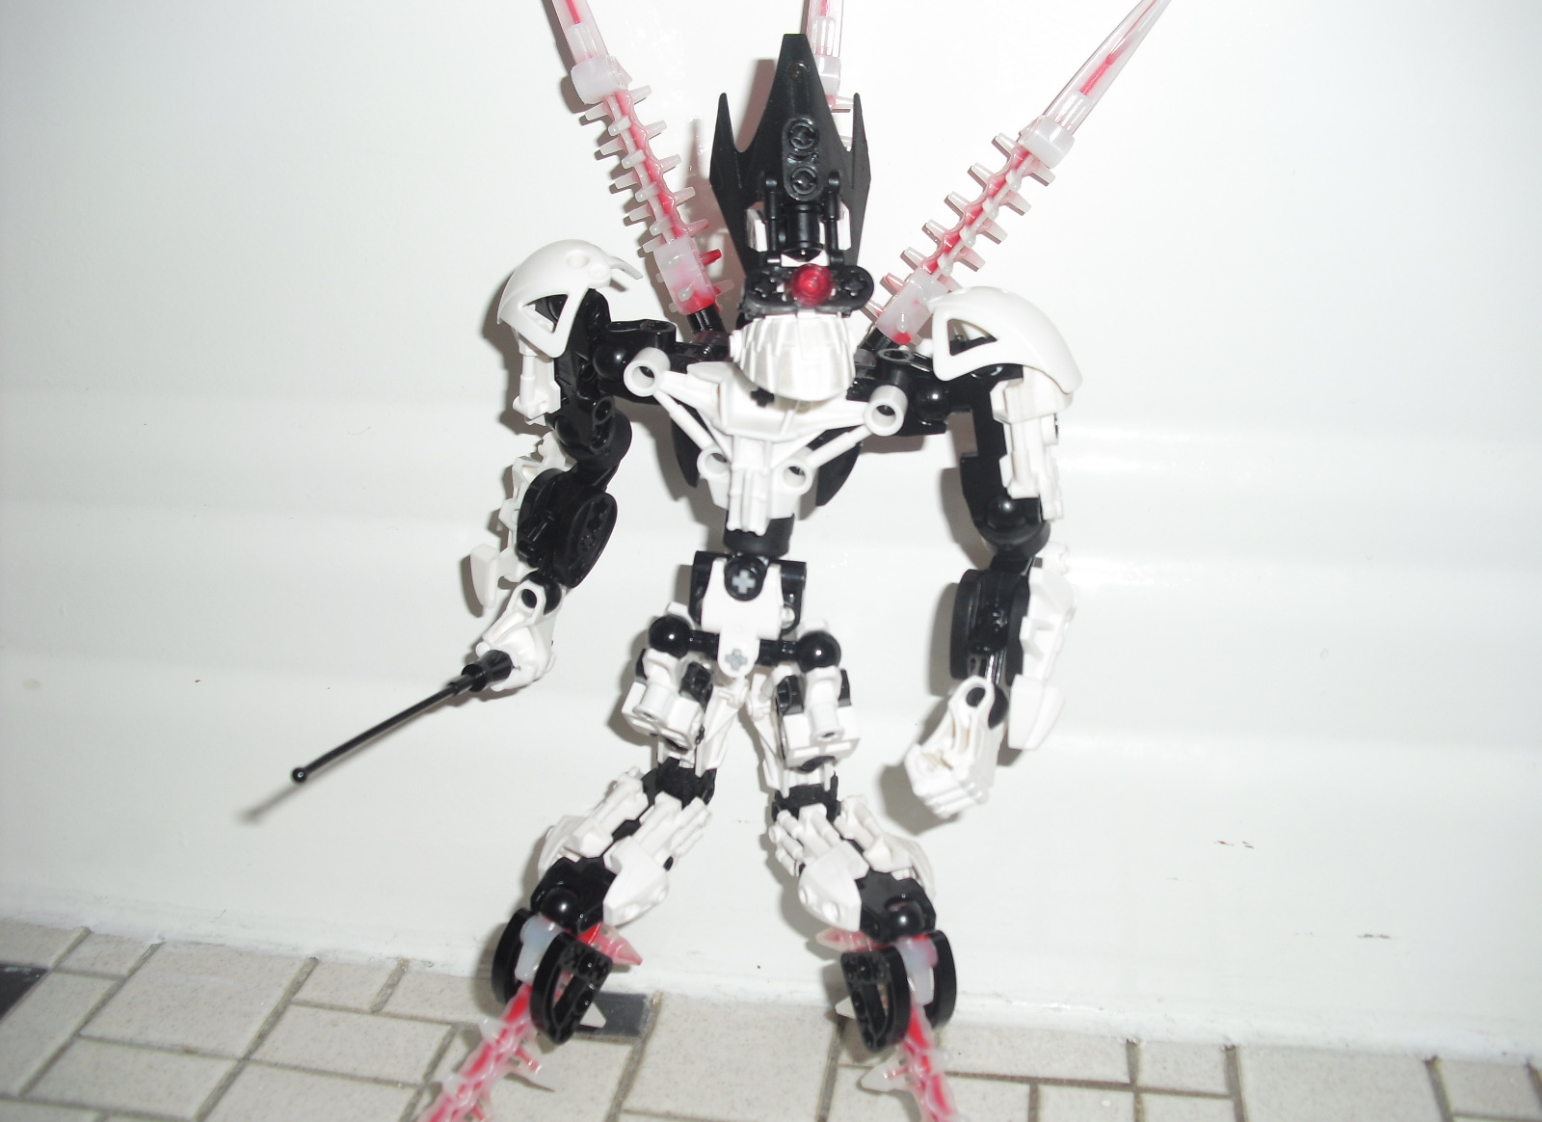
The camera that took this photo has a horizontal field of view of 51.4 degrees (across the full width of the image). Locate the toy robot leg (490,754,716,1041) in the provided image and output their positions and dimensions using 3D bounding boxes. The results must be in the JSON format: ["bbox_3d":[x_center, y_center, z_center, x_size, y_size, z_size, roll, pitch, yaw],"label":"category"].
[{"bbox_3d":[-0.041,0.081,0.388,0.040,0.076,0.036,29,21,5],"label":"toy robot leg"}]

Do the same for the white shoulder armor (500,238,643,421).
[{"bbox_3d":[-0.042,-0.049,0.340,0.025,0.034,0.024,9,24,21],"label":"white shoulder armor"}]

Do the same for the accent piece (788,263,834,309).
[{"bbox_3d":[0.007,-0.049,0.284,0.008,0.008,0.005,-1,6,-7],"label":"accent piece"}]

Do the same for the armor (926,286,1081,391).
[{"bbox_3d":[0.047,-0.045,0.321,0.030,0.018,0.022,4,22,9],"label":"armor"}]

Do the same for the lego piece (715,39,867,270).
[{"bbox_3d":[0.003,-0.074,0.298,0.029,0.045,0.016,-1,11,-7],"label":"lego piece"}]

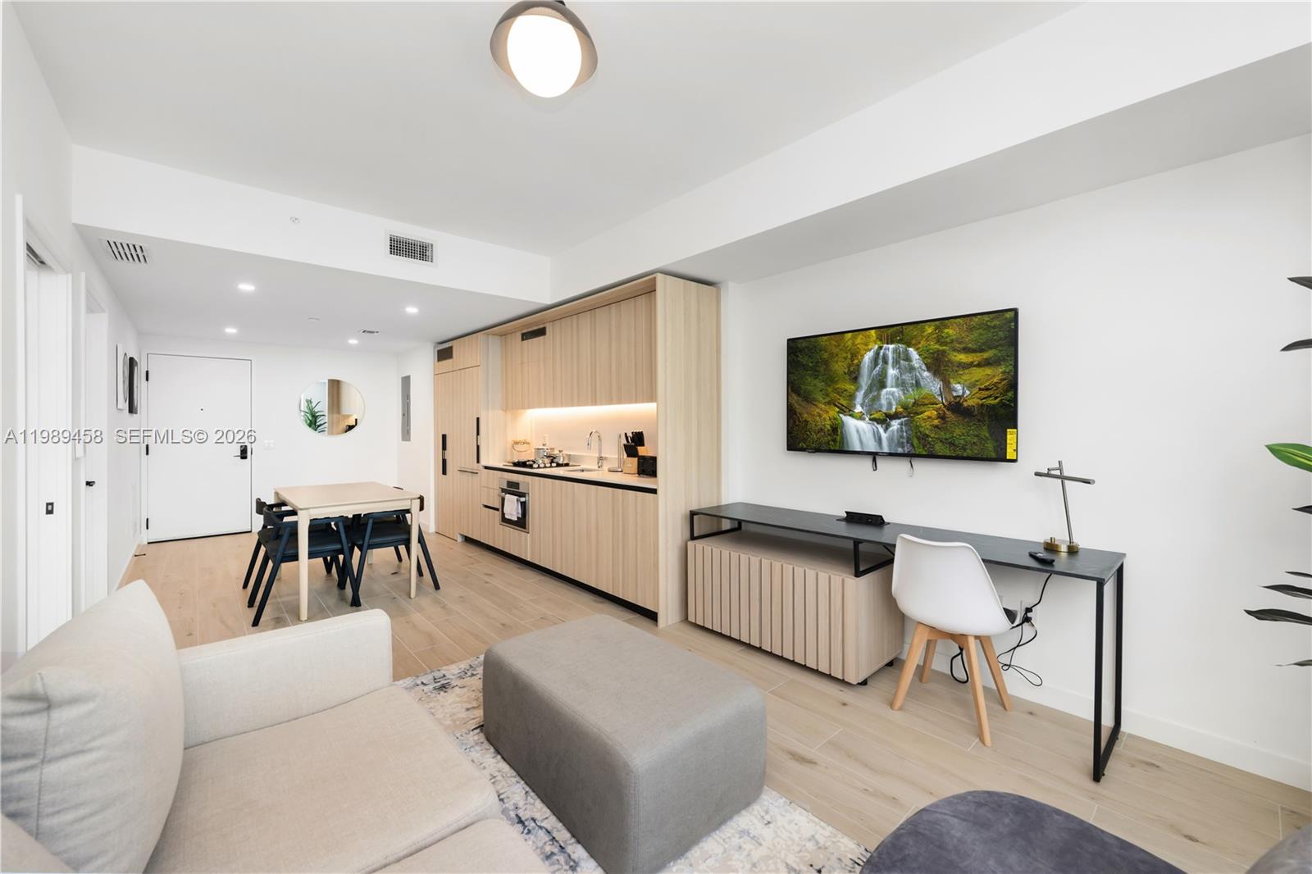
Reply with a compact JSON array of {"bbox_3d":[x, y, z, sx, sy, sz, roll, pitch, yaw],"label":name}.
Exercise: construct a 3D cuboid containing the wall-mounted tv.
[{"bbox_3d":[1.285,-0.259,2.883,0.060,0.720,1.240,-1,2,-43],"label":"wall-mounted tv"}]

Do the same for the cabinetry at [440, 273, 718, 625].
[{"bbox_3d":[-1.096,0.053,4.918,0.623,2.274,3.935,-1,2,-43],"label":"cabinetry"}]

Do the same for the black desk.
[{"bbox_3d":[1.115,0.866,2.753,0.544,0.741,2.037,-1,2,-43],"label":"black desk"}]

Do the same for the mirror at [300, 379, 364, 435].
[{"bbox_3d":[-4.278,-0.392,6.737,0.733,0.733,0.030,-1,2,-41],"label":"mirror"}]

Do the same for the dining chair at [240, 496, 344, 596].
[{"bbox_3d":[-2.907,0.843,4.088,0.603,0.739,0.524,-1,2,-43],"label":"dining chair"}]

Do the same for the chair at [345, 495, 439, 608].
[{"bbox_3d":[-2.129,0.847,4.038,0.613,0.732,0.524,-1,2,-43],"label":"chair"}]

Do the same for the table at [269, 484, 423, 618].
[{"bbox_3d":[-2.534,0.840,4.189,0.791,0.739,1.394,-1,2,-43],"label":"table"}]

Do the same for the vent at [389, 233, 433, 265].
[{"bbox_3d":[-1.690,-1.296,3.523,0.311,0.204,0.030,-1,2,-41],"label":"vent"}]

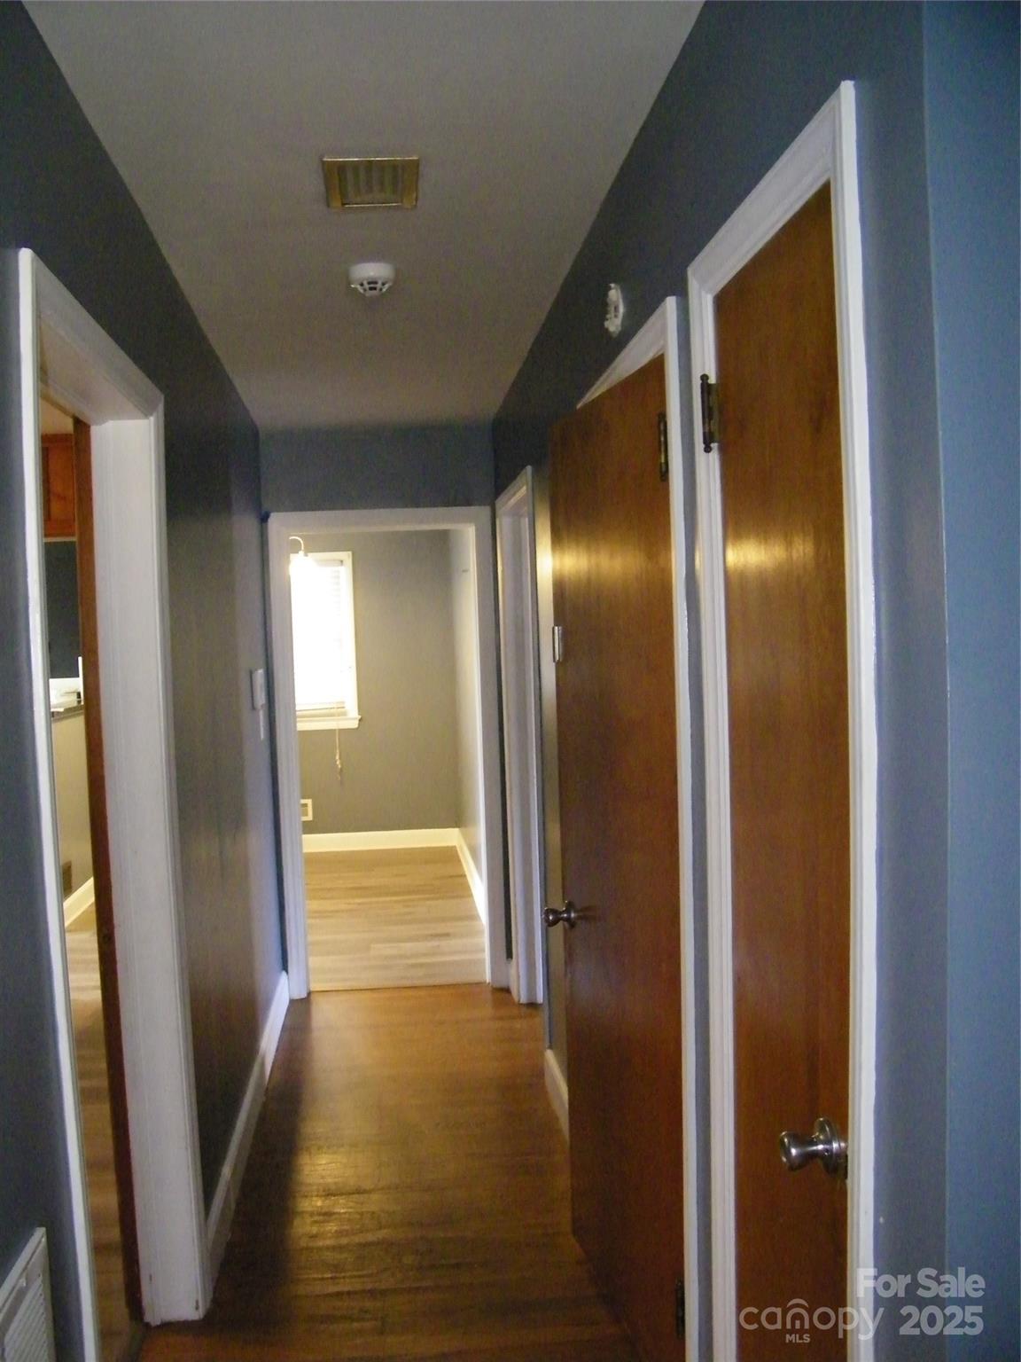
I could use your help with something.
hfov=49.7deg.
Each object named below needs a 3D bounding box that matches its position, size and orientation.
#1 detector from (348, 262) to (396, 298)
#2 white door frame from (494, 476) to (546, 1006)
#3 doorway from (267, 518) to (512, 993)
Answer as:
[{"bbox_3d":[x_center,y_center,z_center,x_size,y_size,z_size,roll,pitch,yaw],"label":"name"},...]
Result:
[{"bbox_3d":[-0.346,-1.002,2.772,0.116,0.056,0.116,-2,2,-7],"label":"detector"},{"bbox_3d":[0.096,0.317,4.128,0.130,2.090,1.050,-2,2,-7],"label":"white door frame"},{"bbox_3d":[-0.531,0.311,4.809,0.945,2.090,0.130,-2,2,-7],"label":"doorway"}]

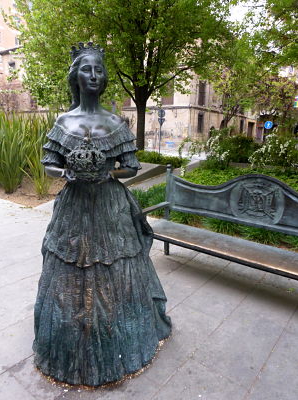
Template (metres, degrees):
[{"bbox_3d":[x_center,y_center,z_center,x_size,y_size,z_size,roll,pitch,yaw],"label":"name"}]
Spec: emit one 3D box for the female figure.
[{"bbox_3d":[-0.341,0.042,1.866,0.951,1.830,0.987,0,15,-4],"label":"female figure"}]

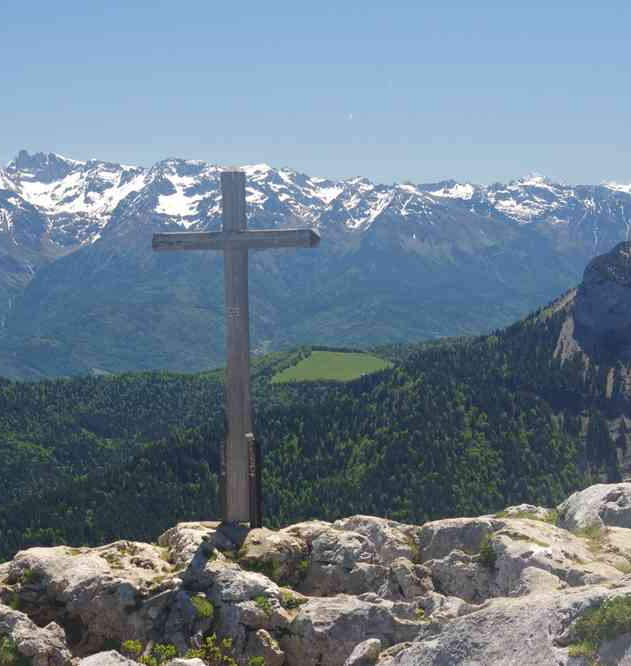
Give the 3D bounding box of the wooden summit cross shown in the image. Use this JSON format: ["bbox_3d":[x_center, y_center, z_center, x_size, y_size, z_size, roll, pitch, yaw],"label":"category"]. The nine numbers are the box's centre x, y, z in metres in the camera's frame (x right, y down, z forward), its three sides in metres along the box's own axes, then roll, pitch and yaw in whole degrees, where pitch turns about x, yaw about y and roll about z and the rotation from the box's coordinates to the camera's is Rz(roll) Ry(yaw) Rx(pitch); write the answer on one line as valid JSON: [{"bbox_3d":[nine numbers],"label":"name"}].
[{"bbox_3d":[-0.589,0.102,14.100,1.310,2.700,0.150,0,3,18],"label":"wooden summit cross"}]

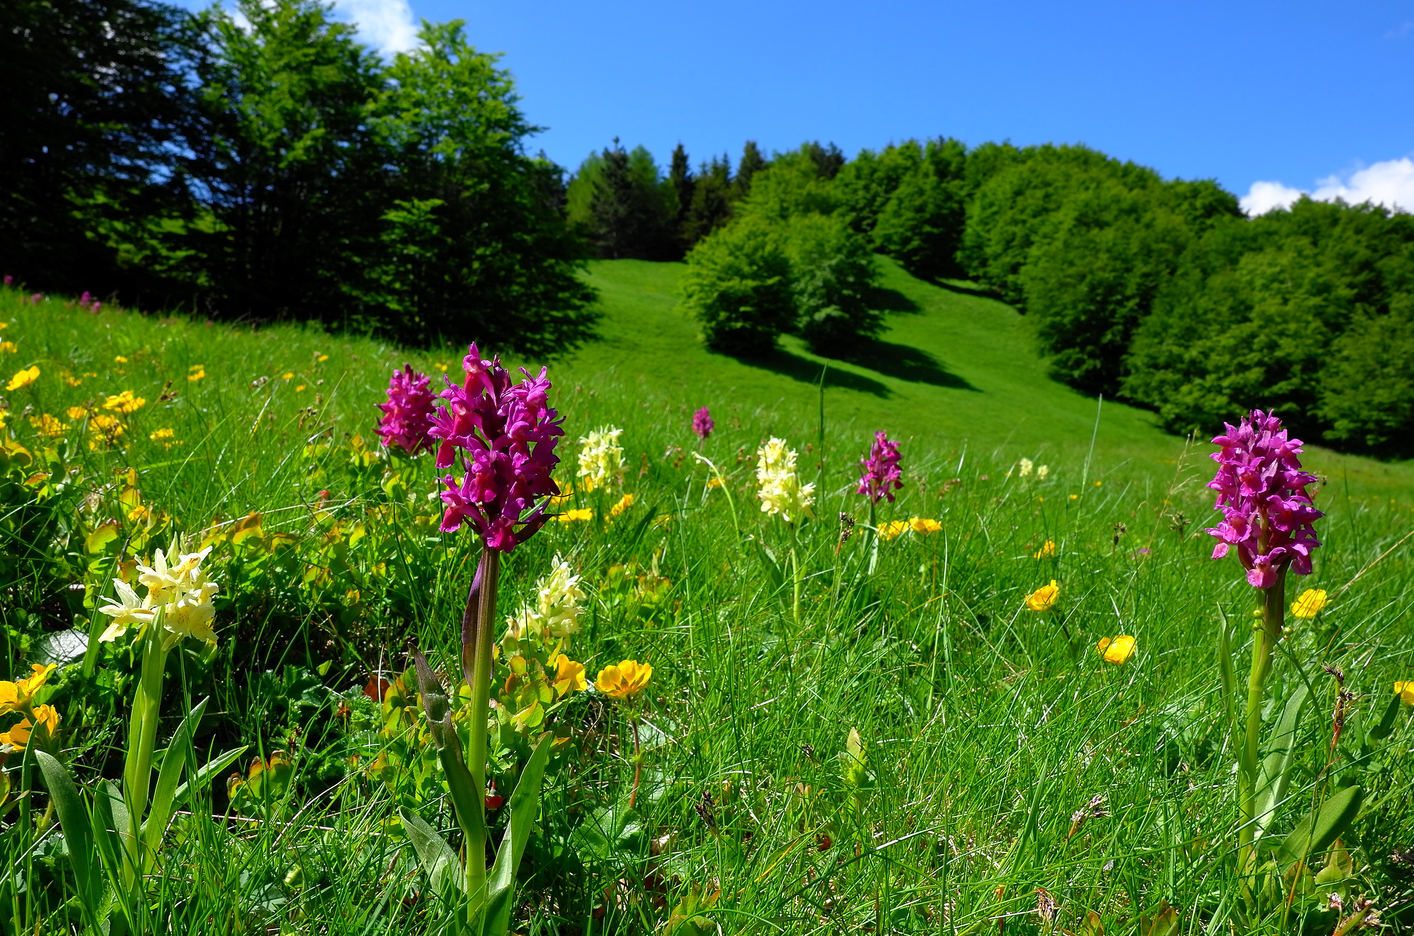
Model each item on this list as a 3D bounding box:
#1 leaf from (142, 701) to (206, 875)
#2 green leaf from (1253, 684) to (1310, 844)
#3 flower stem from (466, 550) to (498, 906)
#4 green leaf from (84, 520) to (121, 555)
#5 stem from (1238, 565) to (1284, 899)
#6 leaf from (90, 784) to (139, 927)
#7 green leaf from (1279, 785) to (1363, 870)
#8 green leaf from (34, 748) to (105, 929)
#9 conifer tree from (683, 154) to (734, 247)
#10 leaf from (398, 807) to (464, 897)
[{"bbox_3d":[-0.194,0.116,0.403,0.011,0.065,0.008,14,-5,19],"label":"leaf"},{"bbox_3d":[0.233,0.119,0.445,0.014,0.068,0.008,18,-18,19],"label":"green leaf"},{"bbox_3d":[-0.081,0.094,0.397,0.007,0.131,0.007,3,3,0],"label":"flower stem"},{"bbox_3d":[-0.358,0.041,0.650,0.021,0.021,0.009,0,3,0],"label":"green leaf"},{"bbox_3d":[0.220,0.105,0.436,0.008,0.131,0.007,4,3,0],"label":"stem"},{"bbox_3d":[-0.213,0.139,0.395,0.014,0.053,0.009,-7,0,-13],"label":"leaf"},{"bbox_3d":[0.244,0.143,0.438,0.016,0.042,0.008,44,8,29],"label":"green leaf"},{"bbox_3d":[-0.227,0.132,0.390,0.012,0.068,0.008,-14,9,-19],"label":"green leaf"},{"bbox_3d":[0.151,-24.073,100.000,4.600,9.300,4.600,0,3,0],"label":"conifer tree"},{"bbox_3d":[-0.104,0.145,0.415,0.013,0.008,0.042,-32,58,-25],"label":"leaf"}]

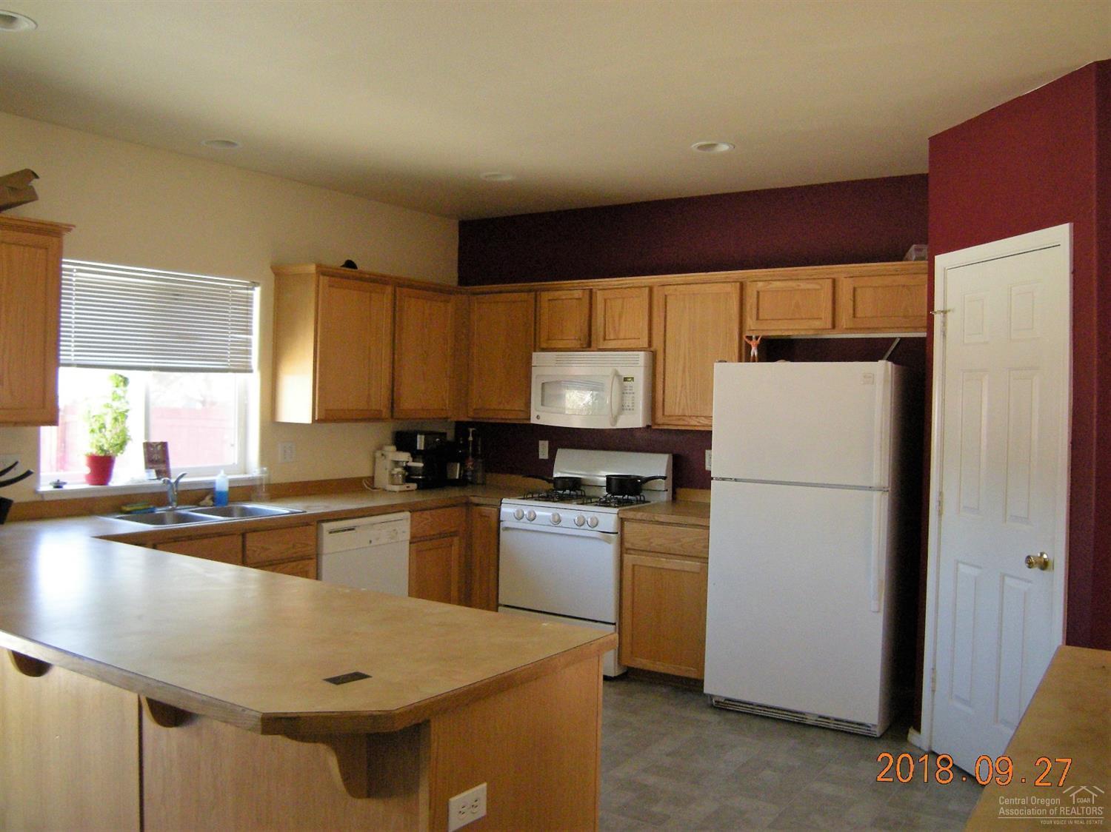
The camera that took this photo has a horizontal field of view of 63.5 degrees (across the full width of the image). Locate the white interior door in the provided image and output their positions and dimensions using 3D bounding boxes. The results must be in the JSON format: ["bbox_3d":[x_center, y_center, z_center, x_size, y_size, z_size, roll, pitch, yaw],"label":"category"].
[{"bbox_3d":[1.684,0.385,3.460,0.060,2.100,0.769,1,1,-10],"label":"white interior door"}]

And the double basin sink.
[{"bbox_3d":[-1.652,0.544,4.155,0.538,0.190,0.825,2,2,34],"label":"double basin sink"}]

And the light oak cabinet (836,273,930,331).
[{"bbox_3d":[1.637,-0.532,4.313,0.455,0.280,0.320,2,1,34],"label":"light oak cabinet"}]

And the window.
[{"bbox_3d":[-1.924,-0.189,4.318,0.110,1.000,1.100,2,1,34],"label":"window"}]

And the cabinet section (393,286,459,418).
[{"bbox_3d":[-0.897,-0.385,5.442,0.330,0.780,0.583,2,2,34],"label":"cabinet section"}]

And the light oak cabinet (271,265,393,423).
[{"bbox_3d":[-1.211,-0.381,4.978,0.346,0.821,0.599,2,2,34],"label":"light oak cabinet"}]

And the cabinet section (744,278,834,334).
[{"bbox_3d":[1.246,-0.555,4.601,0.474,0.295,0.330,2,2,34],"label":"cabinet section"}]

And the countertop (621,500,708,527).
[{"bbox_3d":[0.732,0.510,4.722,0.523,0.044,0.660,2,1,34],"label":"countertop"}]

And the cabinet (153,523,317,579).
[{"bbox_3d":[-1.640,0.879,4.122,0.610,0.780,0.880,2,1,34],"label":"cabinet"}]

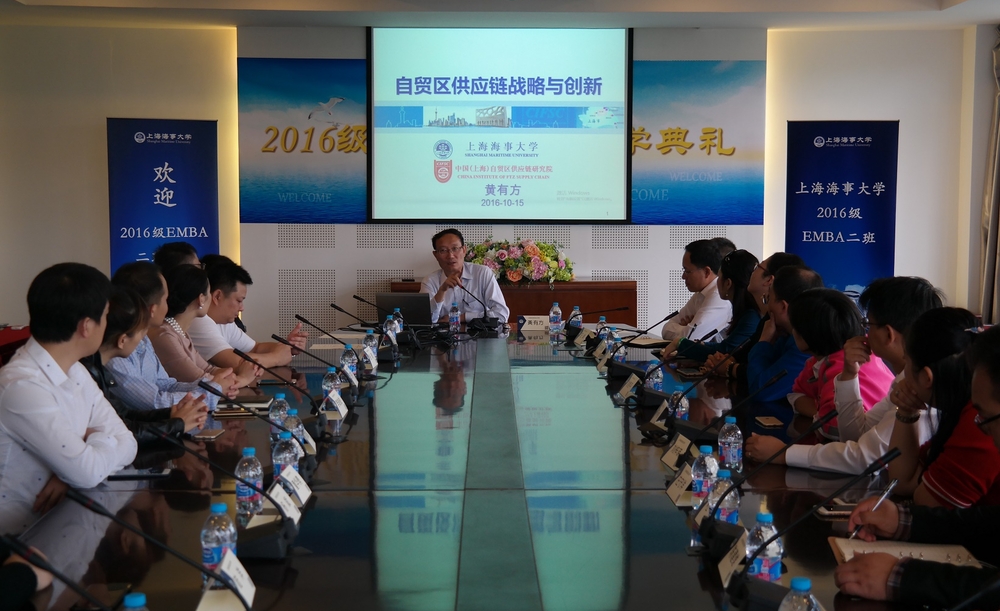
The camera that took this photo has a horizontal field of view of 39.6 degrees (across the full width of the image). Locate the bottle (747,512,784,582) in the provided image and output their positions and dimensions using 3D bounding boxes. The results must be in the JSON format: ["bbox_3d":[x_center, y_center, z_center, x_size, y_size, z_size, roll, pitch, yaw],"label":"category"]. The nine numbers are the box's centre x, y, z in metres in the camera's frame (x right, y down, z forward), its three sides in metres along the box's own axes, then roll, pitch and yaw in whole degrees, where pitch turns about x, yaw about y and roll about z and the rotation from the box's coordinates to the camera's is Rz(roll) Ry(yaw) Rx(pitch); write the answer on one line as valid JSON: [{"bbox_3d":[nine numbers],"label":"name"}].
[{"bbox_3d":[0.469,0.435,2.460,0.065,0.148,0.065,0,4,0],"label":"bottle"}]

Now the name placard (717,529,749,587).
[{"bbox_3d":[0.470,0.475,2.623,0.098,0.077,0.168,0,4,4],"label":"name placard"}]

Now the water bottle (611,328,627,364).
[{"bbox_3d":[0.494,0.207,5.762,0.063,0.149,0.063,0,4,0],"label":"water bottle"}]

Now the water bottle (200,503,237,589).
[{"bbox_3d":[-0.493,0.423,2.445,0.063,0.149,0.063,0,4,0],"label":"water bottle"}]

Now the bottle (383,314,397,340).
[{"bbox_3d":[-0.533,0.126,6.732,0.063,0.149,0.063,0,4,0],"label":"bottle"}]

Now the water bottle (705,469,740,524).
[{"bbox_3d":[0.449,0.404,2.772,0.063,0.149,0.063,0,4,0],"label":"water bottle"}]

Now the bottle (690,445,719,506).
[{"bbox_3d":[0.483,0.389,3.260,0.066,0.148,0.066,0,4,0],"label":"bottle"}]

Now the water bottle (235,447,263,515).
[{"bbox_3d":[-0.563,0.390,3.120,0.065,0.148,0.065,0,4,0],"label":"water bottle"}]

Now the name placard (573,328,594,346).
[{"bbox_3d":[0.428,0.150,6.767,0.098,0.077,0.168,-1,5,-8],"label":"name placard"}]

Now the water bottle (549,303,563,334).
[{"bbox_3d":[0.302,0.060,7.450,0.066,0.148,0.066,0,4,0],"label":"water bottle"}]

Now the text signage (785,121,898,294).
[{"bbox_3d":[2.535,-0.364,10.348,0.800,2.030,0.150,1,5,9],"label":"text signage"}]

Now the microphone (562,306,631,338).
[{"bbox_3d":[0.483,0.090,6.930,0.320,0.165,0.120,0,4,0],"label":"microphone"}]

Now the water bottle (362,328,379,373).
[{"bbox_3d":[-0.552,0.180,5.930,0.066,0.148,0.066,0,4,0],"label":"water bottle"}]

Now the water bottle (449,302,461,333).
[{"bbox_3d":[-0.254,0.065,7.880,0.065,0.148,0.065,0,4,0],"label":"water bottle"}]

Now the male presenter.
[{"bbox_3d":[-0.212,0.205,8.300,0.560,1.310,0.720,0,4,7],"label":"male presenter"}]

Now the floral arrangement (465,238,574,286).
[{"bbox_3d":[0.136,-0.319,10.200,0.820,0.360,0.420,0,4,0],"label":"floral arrangement"}]

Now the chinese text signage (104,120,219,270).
[{"bbox_3d":[-2.501,-0.364,10.348,0.800,2.030,0.150,-1,5,-12],"label":"chinese text signage"}]

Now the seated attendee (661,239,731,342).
[{"bbox_3d":[1.000,0.306,6.795,0.700,1.260,0.520,1,5,8],"label":"seated attendee"}]

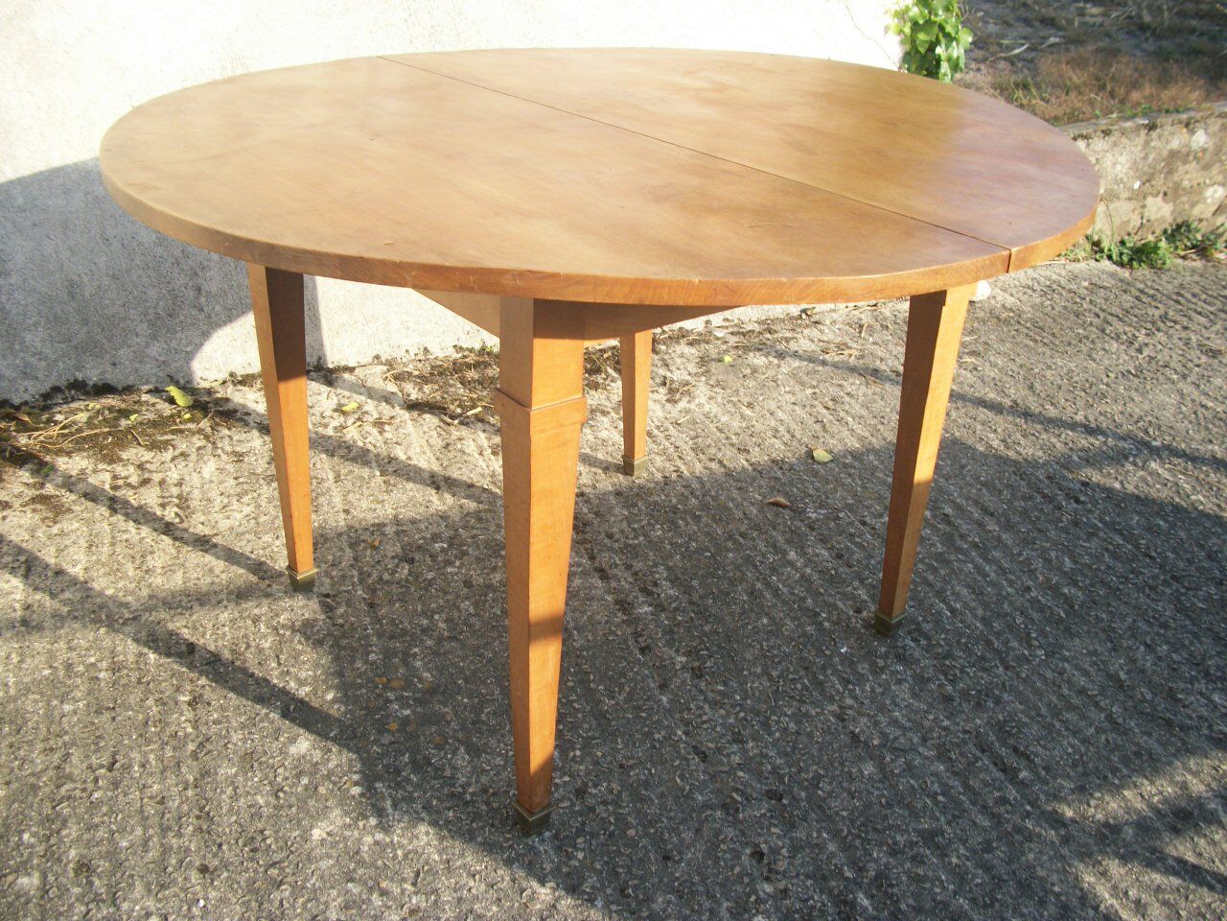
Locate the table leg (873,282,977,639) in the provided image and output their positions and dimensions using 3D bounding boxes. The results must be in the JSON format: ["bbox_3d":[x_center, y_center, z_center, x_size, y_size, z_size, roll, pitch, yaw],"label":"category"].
[{"bbox_3d":[0.433,-0.057,1.613,0.066,0.727,0.066,-19,35,-35],"label":"table leg"}]

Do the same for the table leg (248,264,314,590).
[{"bbox_3d":[-0.470,-0.116,1.649,0.066,0.727,0.066,-19,35,-35],"label":"table leg"}]

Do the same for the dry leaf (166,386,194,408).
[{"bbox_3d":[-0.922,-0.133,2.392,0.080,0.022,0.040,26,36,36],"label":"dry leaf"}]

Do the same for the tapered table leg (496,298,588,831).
[{"bbox_3d":[-0.082,0.122,1.234,0.066,0.727,0.066,-19,35,-35],"label":"tapered table leg"}]

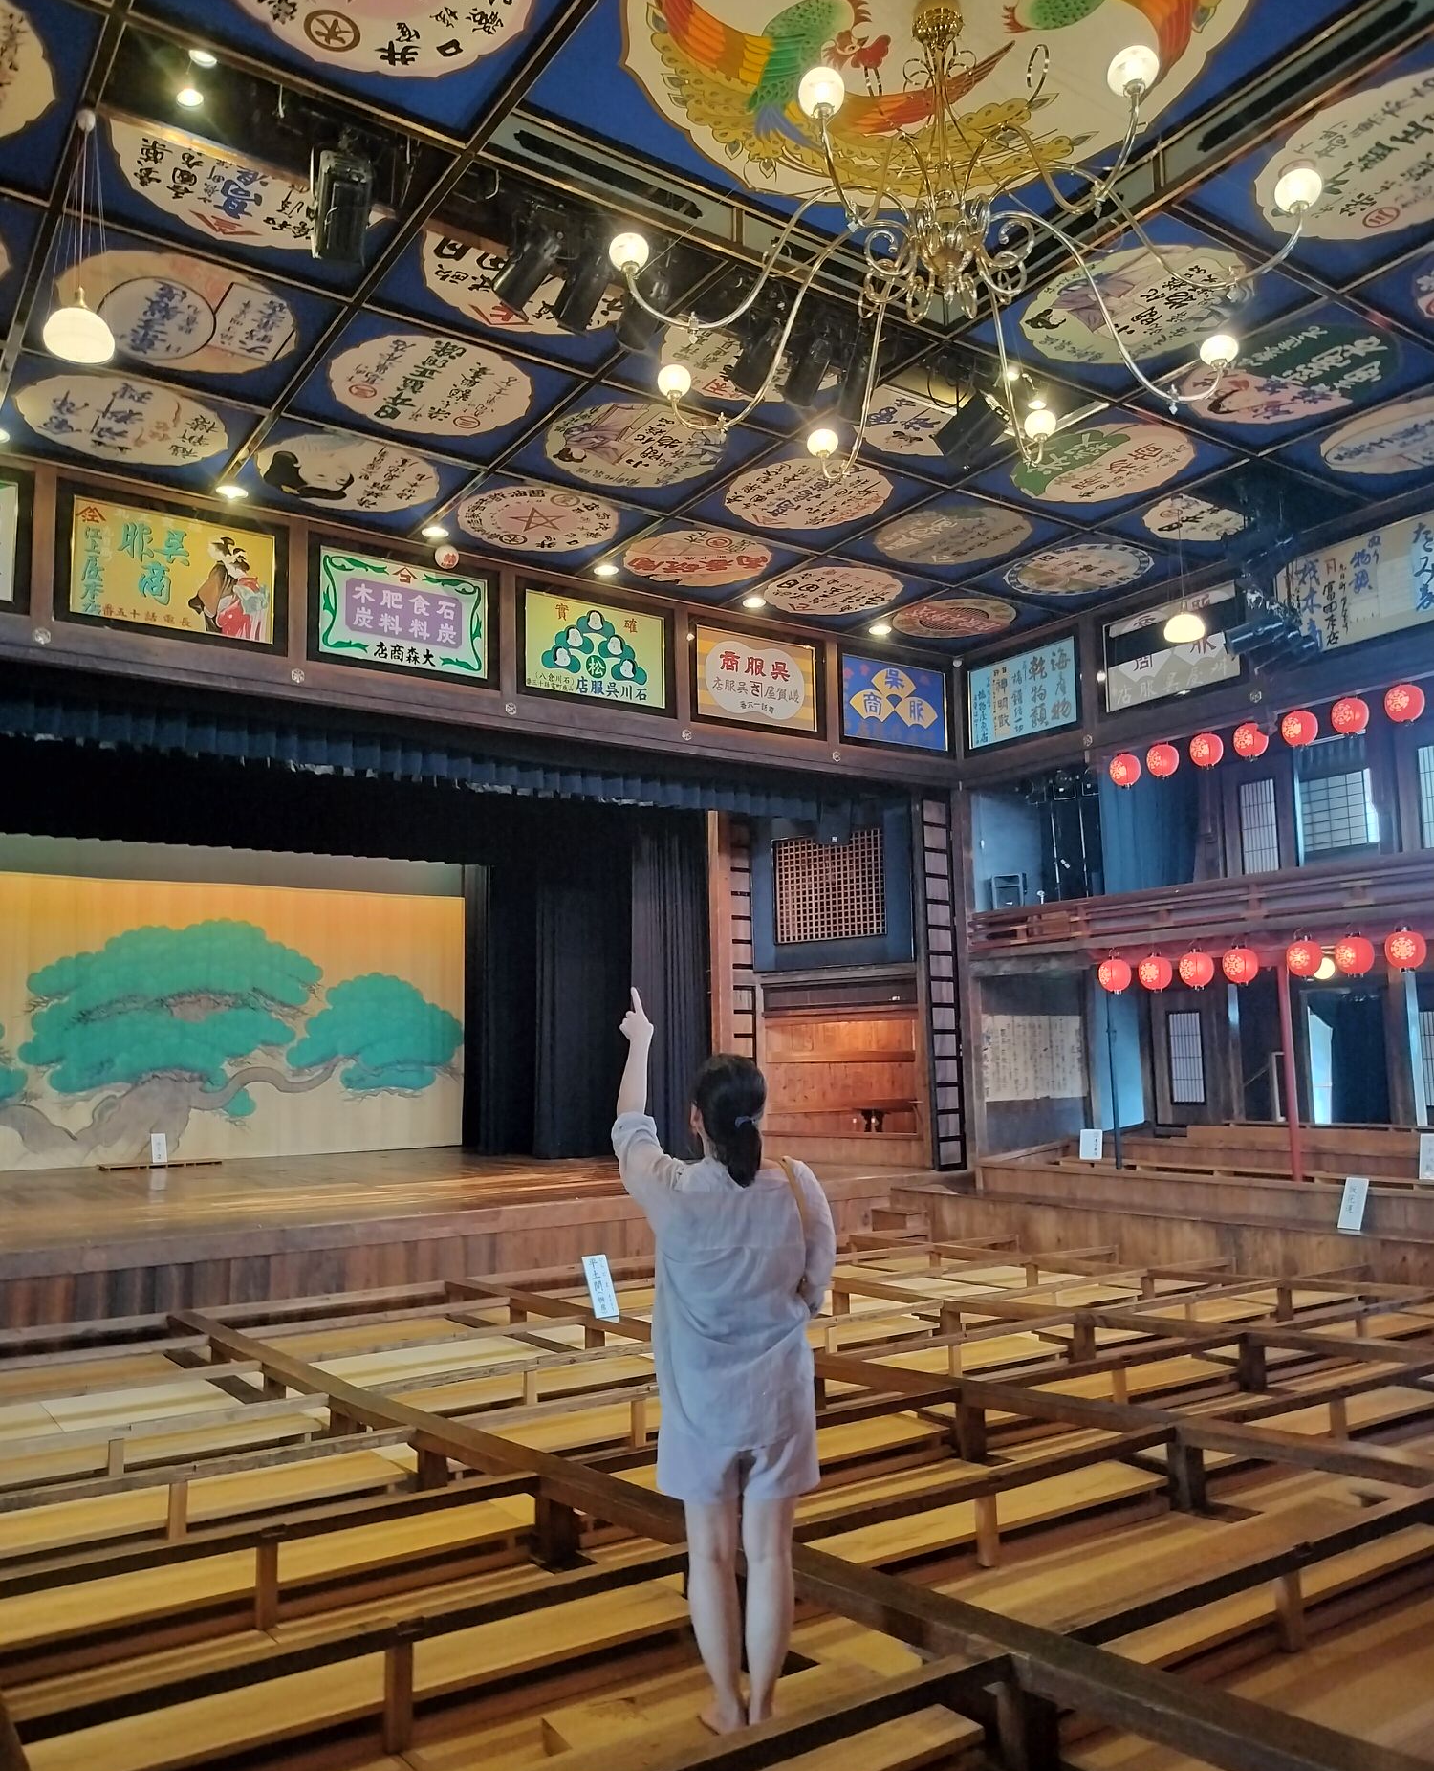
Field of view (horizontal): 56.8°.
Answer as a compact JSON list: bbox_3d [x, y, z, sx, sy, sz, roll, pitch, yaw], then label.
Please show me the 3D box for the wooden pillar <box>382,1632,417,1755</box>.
[{"bbox_3d":[-0.817,2.103,3.428,0.056,0.250,0.062,4,-9,-35],"label":"wooden pillar"}]

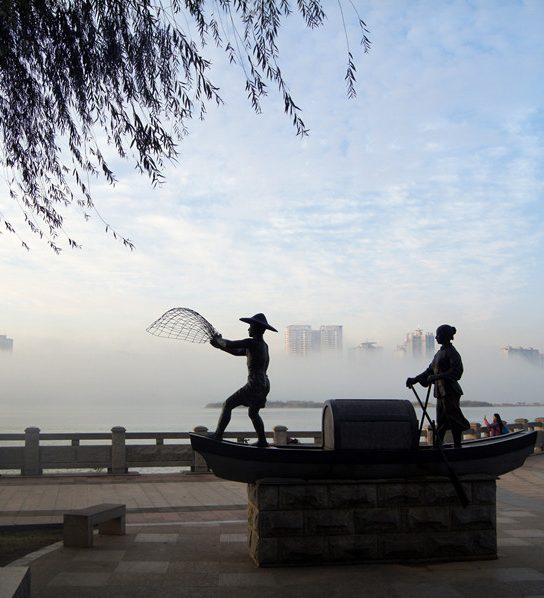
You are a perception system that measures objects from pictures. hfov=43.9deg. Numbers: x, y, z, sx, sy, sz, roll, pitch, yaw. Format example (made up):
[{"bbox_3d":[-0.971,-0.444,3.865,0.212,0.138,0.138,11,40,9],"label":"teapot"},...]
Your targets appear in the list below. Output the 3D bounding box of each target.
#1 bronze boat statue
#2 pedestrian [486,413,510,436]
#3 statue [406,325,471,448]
[{"bbox_3d":[1.252,1.879,9.074,4.675,1.056,1.080,1,-9,-8],"label":"bronze boat statue"},{"bbox_3d":[6.563,4.155,19.600,0.680,1.597,0.500,1,-9,-6],"label":"pedestrian"},{"bbox_3d":[2.281,1.207,9.321,0.880,1.725,0.620,2,-9,-12],"label":"statue"}]

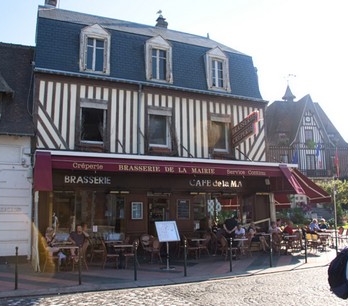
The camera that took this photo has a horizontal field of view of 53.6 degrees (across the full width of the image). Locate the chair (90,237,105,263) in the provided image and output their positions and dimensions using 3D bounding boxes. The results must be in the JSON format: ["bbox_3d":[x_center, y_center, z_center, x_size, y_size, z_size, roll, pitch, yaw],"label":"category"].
[{"bbox_3d":[-2.773,3.520,12.597,0.540,0.890,0.470,3,-10,-20],"label":"chair"}]

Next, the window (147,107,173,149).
[{"bbox_3d":[-0.611,-1.102,15.229,1.102,1.857,0.200,3,-11,-22],"label":"window"}]

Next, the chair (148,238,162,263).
[{"bbox_3d":[-0.636,3.465,12.330,0.450,0.860,0.520,1,-10,-10],"label":"chair"}]

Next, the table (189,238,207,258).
[{"bbox_3d":[0.900,3.652,13.161,0.600,0.740,0.600,3,-10,-20],"label":"table"}]

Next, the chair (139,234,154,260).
[{"bbox_3d":[-1.017,3.518,12.761,0.550,0.910,0.480,-5,-11,25],"label":"chair"}]

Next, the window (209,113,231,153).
[{"bbox_3d":[2.231,-0.940,16.389,1.095,1.855,0.200,3,-11,-22],"label":"window"}]

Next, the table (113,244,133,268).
[{"bbox_3d":[-1.620,3.324,11.091,0.600,0.740,0.600,3,-10,-18],"label":"table"}]

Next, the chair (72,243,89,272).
[{"bbox_3d":[-2.862,3.198,10.718,0.540,0.890,0.470,3,-10,-18],"label":"chair"}]

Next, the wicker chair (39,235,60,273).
[{"bbox_3d":[-3.826,3.195,10.726,0.580,0.920,0.500,3,-10,-18],"label":"wicker chair"}]

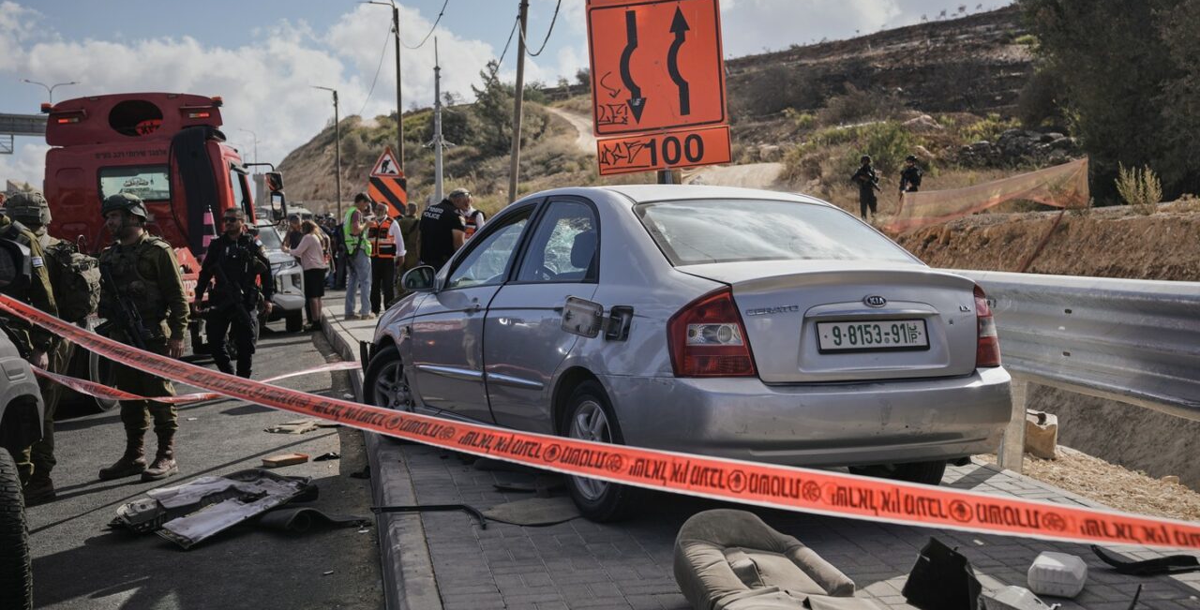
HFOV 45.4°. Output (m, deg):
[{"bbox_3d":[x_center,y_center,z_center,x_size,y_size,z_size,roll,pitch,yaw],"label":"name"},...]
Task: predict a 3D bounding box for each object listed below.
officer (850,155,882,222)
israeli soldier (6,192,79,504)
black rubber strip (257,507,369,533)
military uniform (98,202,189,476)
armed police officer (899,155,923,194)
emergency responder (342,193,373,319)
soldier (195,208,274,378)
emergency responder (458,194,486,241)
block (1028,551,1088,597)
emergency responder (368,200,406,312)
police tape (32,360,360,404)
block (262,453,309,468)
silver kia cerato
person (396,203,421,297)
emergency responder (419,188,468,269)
[{"bbox_3d":[7.319,-3.228,39.555,0.720,1.790,0.500,-1,4,3],"label":"officer"},{"bbox_3d":[-3.246,0.226,8.493,0.550,1.780,0.550,1,3,28],"label":"israeli soldier"},{"bbox_3d":[-1.460,1.102,7.400,0.500,0.110,0.280,-2,3,-26],"label":"black rubber strip"},{"bbox_3d":[-2.934,0.179,9.243,0.450,1.780,0.580,-3,4,-41],"label":"military uniform"},{"bbox_3d":[8.693,-3.286,40.054,0.580,1.780,0.450,1,4,27],"label":"armed police officer"},{"bbox_3d":[-3.341,-0.691,19.953,0.420,1.720,0.500,-2,4,-13],"label":"emergency responder"},{"bbox_3d":[-3.447,-0.047,13.654,0.600,1.760,0.420,-1,4,5],"label":"soldier"},{"bbox_3d":[-1.818,-0.709,20.542,0.520,1.750,0.360,1,3,27],"label":"emergency responder"},{"bbox_3d":[1.534,0.901,4.800,0.185,0.118,0.120,1,4,35],"label":"block"},{"bbox_3d":[-3.086,-0.646,20.450,0.540,1.620,0.360,0,4,25],"label":"emergency responder"},{"bbox_3d":[-2.020,0.350,7.750,0.100,0.330,3.000,0,4,18],"label":"police tape"},{"bbox_3d":[-2.070,1.029,9.450,0.140,0.040,0.270,1,4,38],"label":"block"},{"bbox_3d":[0.156,0.128,7.565,1.770,1.470,4.480,-1,3,-26],"label":"silver kia cerato"},{"bbox_3d":[-3.020,-0.779,23.042,0.520,1.740,0.360,0,3,9],"label":"person"},{"bbox_3d":[-1.790,-0.486,16.251,0.500,1.660,0.380,2,5,44],"label":"emergency responder"}]

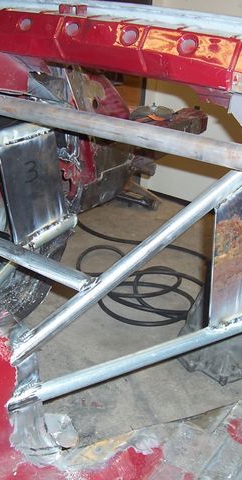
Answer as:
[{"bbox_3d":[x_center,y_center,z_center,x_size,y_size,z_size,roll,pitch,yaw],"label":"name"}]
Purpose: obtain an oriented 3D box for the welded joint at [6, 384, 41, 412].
[{"bbox_3d":[-0.168,0.272,1.080,0.058,0.035,0.036,-12,31,-27],"label":"welded joint"}]

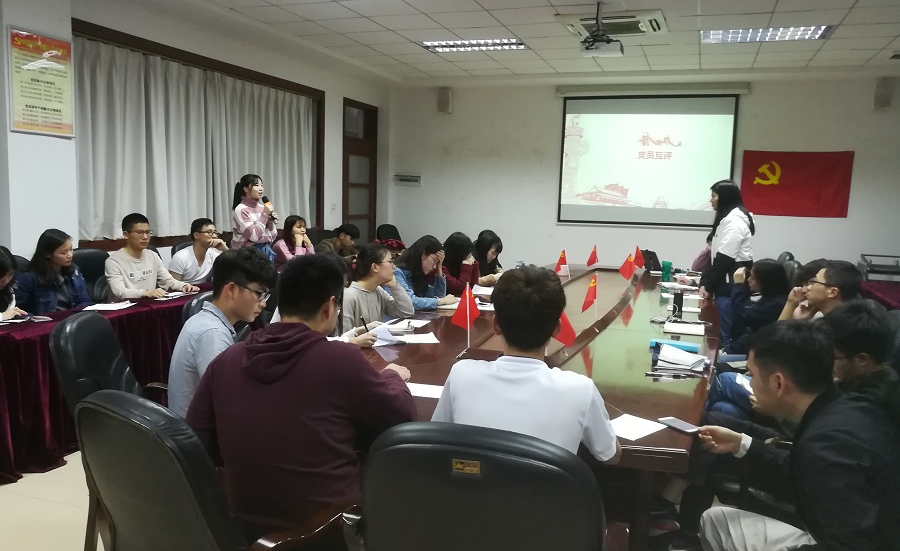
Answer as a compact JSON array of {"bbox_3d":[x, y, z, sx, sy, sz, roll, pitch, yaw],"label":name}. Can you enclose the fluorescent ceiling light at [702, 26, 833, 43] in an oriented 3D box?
[{"bbox_3d":[3.107,-2.411,6.666,1.200,0.080,0.600,5,8,20],"label":"fluorescent ceiling light"}]

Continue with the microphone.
[{"bbox_3d":[-1.662,-0.612,6.270,0.055,0.260,0.055,-30,-15,14],"label":"microphone"}]

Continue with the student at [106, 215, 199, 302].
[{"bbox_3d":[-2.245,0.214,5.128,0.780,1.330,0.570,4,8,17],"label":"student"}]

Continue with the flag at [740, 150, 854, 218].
[{"bbox_3d":[4.621,-1.235,9.085,1.350,0.870,0.030,5,8,20],"label":"flag"}]

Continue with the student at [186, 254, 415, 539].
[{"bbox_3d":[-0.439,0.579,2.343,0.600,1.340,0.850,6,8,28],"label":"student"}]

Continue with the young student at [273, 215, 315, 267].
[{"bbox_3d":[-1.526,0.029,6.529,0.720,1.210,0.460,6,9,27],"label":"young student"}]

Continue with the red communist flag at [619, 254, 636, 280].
[{"bbox_3d":[1.408,-0.063,5.354,0.145,0.210,0.050,4,8,15],"label":"red communist flag"}]

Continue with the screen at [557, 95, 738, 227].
[{"bbox_3d":[2.547,-1.487,8.913,2.250,1.730,0.050,5,8,20],"label":"screen"}]

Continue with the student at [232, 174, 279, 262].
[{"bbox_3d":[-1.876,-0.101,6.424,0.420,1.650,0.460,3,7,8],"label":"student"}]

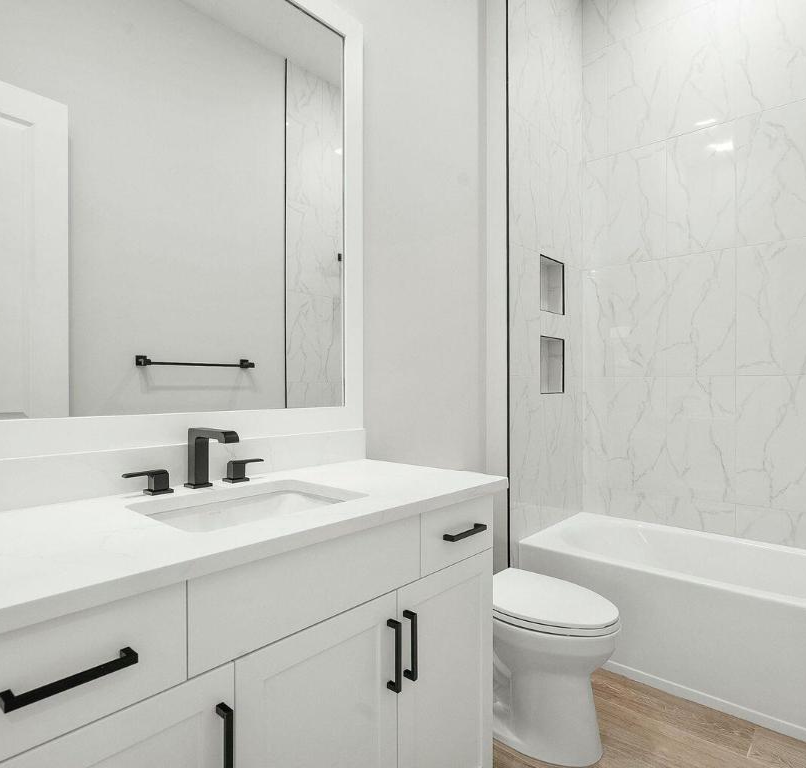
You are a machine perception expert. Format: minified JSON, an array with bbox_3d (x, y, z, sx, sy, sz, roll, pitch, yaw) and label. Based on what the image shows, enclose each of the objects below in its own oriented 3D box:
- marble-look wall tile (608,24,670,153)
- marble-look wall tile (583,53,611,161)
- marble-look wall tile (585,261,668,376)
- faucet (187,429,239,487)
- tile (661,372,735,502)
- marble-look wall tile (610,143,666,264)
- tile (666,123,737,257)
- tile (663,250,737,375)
[{"bbox_3d":[1.255,-1.567,2.749,0.300,0.610,0.010,0,0,41],"label":"marble-look wall tile"},{"bbox_3d":[1.088,-1.567,2.895,0.139,0.611,0.010,0,0,42],"label":"marble-look wall tile"},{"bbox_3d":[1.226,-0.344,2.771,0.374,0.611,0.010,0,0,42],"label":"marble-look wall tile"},{"bbox_3d":[-0.460,0.185,1.241,0.184,0.144,0.049,0,0,41],"label":"faucet"},{"bbox_3d":[1.478,0.267,2.542,0.300,0.610,0.010,0,0,41],"label":"tile"},{"bbox_3d":[1.253,-0.956,2.748,0.303,0.612,0.010,0,0,42],"label":"marble-look wall tile"},{"bbox_3d":[1.479,-0.956,2.547,0.302,0.612,0.010,0,0,42],"label":"tile"},{"bbox_3d":[1.479,-0.344,2.544,0.300,0.610,0.010,0,0,41],"label":"tile"}]

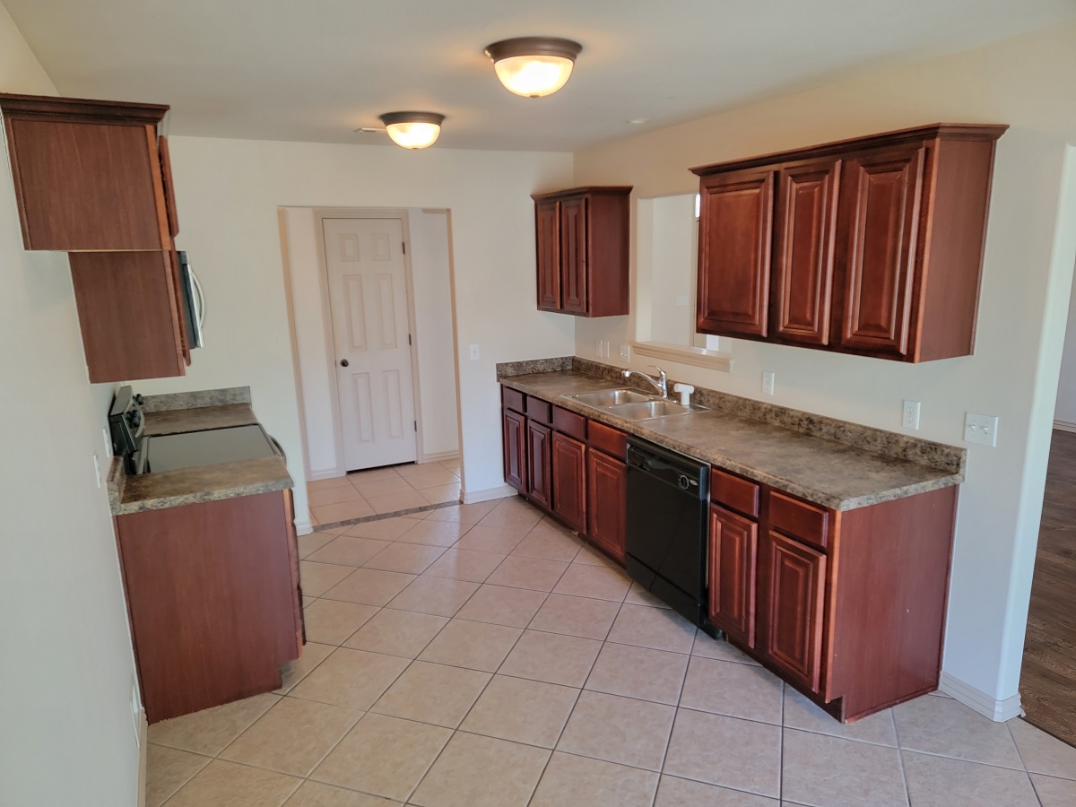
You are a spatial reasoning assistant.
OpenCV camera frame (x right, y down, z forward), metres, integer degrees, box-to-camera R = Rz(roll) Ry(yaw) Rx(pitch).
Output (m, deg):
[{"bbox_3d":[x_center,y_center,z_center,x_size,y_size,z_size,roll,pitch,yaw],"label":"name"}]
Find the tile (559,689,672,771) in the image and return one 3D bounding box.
[{"bbox_3d":[0.310,1.253,2.871,0.392,0.010,0.392,3,13,19],"label":"tile"}]

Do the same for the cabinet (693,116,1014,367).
[{"bbox_3d":[1.163,-0.645,3.116,0.360,0.790,1.310,-7,14,-25],"label":"cabinet"}]

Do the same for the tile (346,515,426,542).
[{"bbox_3d":[-1.042,0.835,4.994,0.394,0.010,0.394,3,13,19],"label":"tile"}]

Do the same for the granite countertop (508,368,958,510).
[{"bbox_3d":[0.693,0.055,4.148,0.648,0.040,3.101,-7,14,-25],"label":"granite countertop"}]

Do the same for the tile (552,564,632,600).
[{"bbox_3d":[0.320,0.991,4.125,0.392,0.010,0.392,3,13,19],"label":"tile"}]

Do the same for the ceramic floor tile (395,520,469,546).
[{"bbox_3d":[-0.669,0.853,4.864,0.394,0.010,0.394,3,13,19],"label":"ceramic floor tile"}]

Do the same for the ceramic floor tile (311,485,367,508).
[{"bbox_3d":[-1.560,0.707,5.644,0.390,0.010,0.385,-7,14,-25],"label":"ceramic floor tile"}]

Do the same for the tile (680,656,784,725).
[{"bbox_3d":[0.818,1.194,3.120,0.394,0.010,0.394,3,13,19],"label":"tile"}]

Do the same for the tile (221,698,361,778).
[{"bbox_3d":[-0.948,1.288,2.902,0.395,0.010,0.395,3,13,19],"label":"tile"}]

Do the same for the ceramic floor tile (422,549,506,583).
[{"bbox_3d":[-0.421,0.948,4.352,0.392,0.010,0.392,3,13,19],"label":"ceramic floor tile"}]

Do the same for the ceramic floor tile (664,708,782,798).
[{"bbox_3d":[0.688,1.278,2.752,0.394,0.010,0.394,3,13,19],"label":"ceramic floor tile"}]

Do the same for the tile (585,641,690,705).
[{"bbox_3d":[0.442,1.177,3.260,0.392,0.010,0.392,3,13,19],"label":"tile"}]

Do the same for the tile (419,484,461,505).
[{"bbox_3d":[-0.679,0.681,5.648,0.390,0.010,0.380,-7,14,-25],"label":"tile"}]

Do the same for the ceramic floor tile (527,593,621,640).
[{"bbox_3d":[0.200,1.073,3.744,0.395,0.010,0.395,3,13,19],"label":"ceramic floor tile"}]

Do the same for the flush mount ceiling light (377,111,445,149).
[{"bbox_3d":[-0.610,-1.321,3.650,0.324,0.146,0.324,-7,14,-25],"label":"flush mount ceiling light"}]

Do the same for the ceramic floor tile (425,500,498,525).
[{"bbox_3d":[-0.537,0.767,5.237,0.395,0.010,0.395,3,13,19],"label":"ceramic floor tile"}]

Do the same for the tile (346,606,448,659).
[{"bbox_3d":[-0.683,1.121,3.642,0.394,0.010,0.394,3,13,19],"label":"tile"}]

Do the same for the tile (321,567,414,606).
[{"bbox_3d":[-0.929,1.022,4.145,0.392,0.010,0.392,3,13,19],"label":"tile"}]

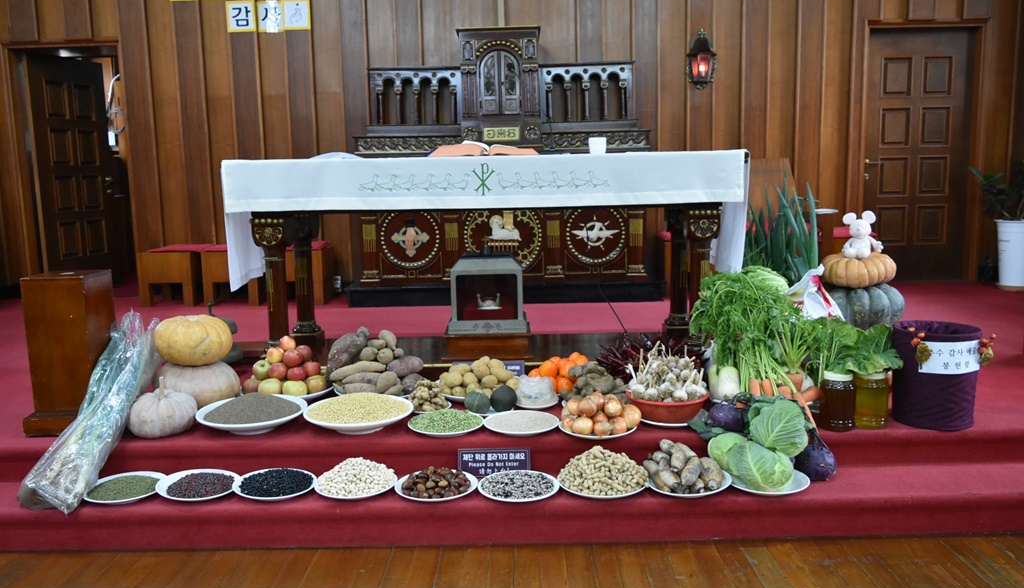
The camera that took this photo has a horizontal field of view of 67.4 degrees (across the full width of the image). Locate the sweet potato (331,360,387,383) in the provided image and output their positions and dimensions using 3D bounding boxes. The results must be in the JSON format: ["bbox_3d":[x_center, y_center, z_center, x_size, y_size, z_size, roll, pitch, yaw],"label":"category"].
[{"bbox_3d":[-0.624,0.313,3.102,0.235,0.075,0.062,-4,8,-17],"label":"sweet potato"}]

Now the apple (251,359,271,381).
[{"bbox_3d":[-1.059,0.315,3.228,0.076,0.076,0.076,-1,8,1],"label":"apple"}]

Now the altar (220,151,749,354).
[{"bbox_3d":[-0.112,-0.150,3.655,2.199,0.973,0.713,-1,8,1],"label":"altar"}]

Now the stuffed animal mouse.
[{"bbox_3d":[1.786,-0.304,3.927,0.215,0.235,0.170,4,9,30],"label":"stuffed animal mouse"}]

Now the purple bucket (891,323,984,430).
[{"bbox_3d":[1.515,0.288,2.758,0.282,0.330,0.285,1,8,13],"label":"purple bucket"}]

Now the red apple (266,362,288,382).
[{"bbox_3d":[-0.989,0.329,3.241,0.080,0.075,0.080,-1,8,1],"label":"red apple"}]

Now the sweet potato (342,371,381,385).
[{"bbox_3d":[-0.586,0.338,3.075,0.200,0.065,0.060,-3,8,-11],"label":"sweet potato"}]

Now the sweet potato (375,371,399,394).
[{"bbox_3d":[-0.490,0.346,3.025,0.078,0.080,0.120,2,8,25],"label":"sweet potato"}]

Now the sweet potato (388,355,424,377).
[{"bbox_3d":[-0.453,0.305,3.281,0.150,0.078,0.082,-2,8,-7],"label":"sweet potato"}]

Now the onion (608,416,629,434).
[{"bbox_3d":[0.353,0.433,2.533,0.066,0.064,0.066,-1,8,0],"label":"onion"}]

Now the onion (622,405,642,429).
[{"bbox_3d":[0.402,0.414,2.595,0.078,0.080,0.078,-1,8,0],"label":"onion"}]

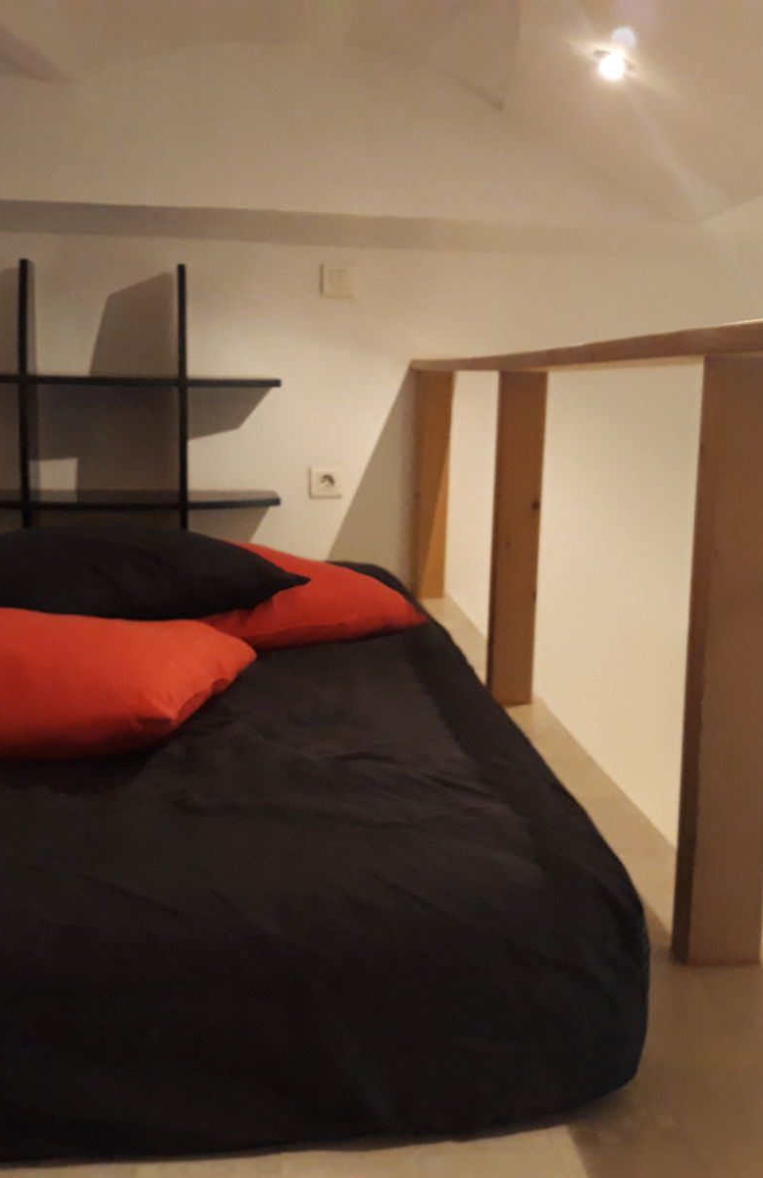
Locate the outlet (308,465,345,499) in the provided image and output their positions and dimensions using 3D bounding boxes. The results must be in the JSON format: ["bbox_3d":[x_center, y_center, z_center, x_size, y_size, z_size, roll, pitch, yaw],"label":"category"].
[{"bbox_3d":[-0.138,-0.269,3.090,0.082,0.082,0.015,0,9,-7],"label":"outlet"}]

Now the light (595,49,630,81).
[{"bbox_3d":[0.397,-0.898,2.102,0.070,0.025,0.070,-15,-1,-3],"label":"light"}]

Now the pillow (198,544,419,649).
[{"bbox_3d":[-0.258,-0.018,2.089,0.540,0.150,0.480,-3,10,-20],"label":"pillow"}]

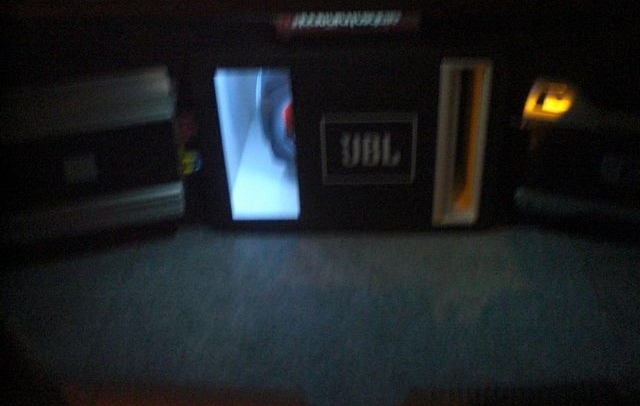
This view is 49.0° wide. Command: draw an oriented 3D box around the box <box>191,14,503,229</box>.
[{"bbox_3d":[0.064,-0.187,1.447,0.550,0.387,0.300,0,34,4],"label":"box"}]

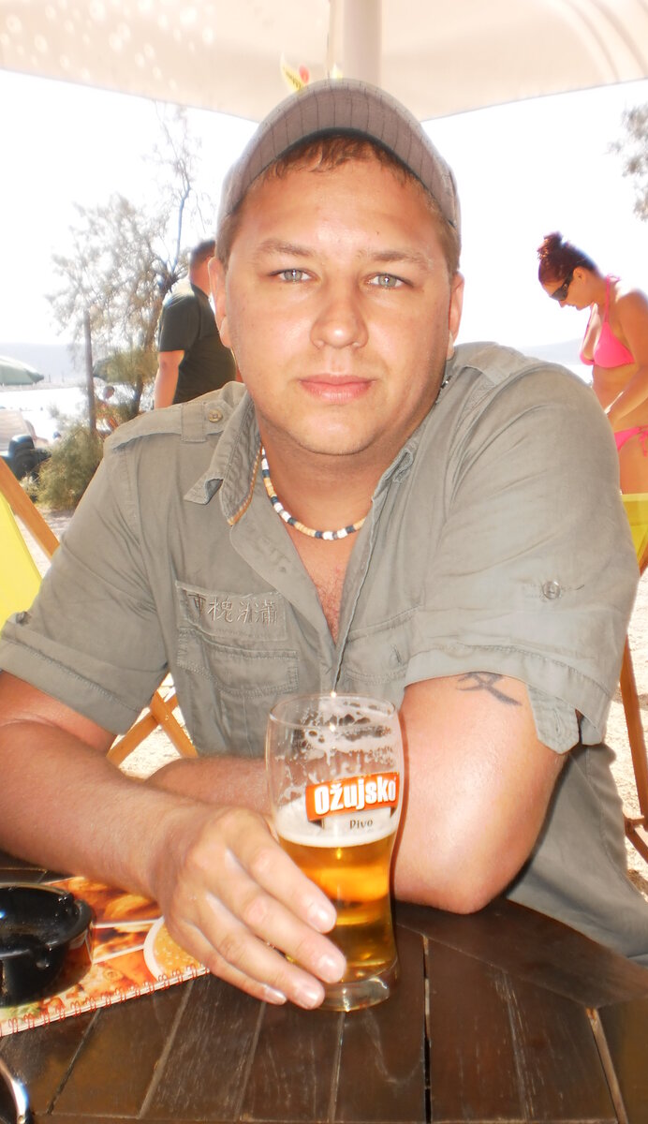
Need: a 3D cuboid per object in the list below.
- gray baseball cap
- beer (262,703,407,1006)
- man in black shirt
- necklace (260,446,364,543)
[{"bbox_3d":[0.012,-0.294,0.864,0.178,0.120,0.260,-1,-4,0],"label":"gray baseball cap"},{"bbox_3d":[0.006,0.159,0.651,0.076,0.158,0.076,-1,9,0],"label":"beer"},{"bbox_3d":[-0.614,-0.723,5.960,0.380,1.750,0.500,4,10,25],"label":"man in black shirt"},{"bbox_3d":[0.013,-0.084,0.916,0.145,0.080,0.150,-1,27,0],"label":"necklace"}]

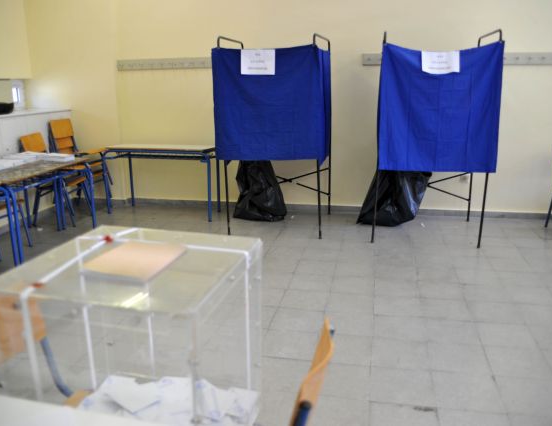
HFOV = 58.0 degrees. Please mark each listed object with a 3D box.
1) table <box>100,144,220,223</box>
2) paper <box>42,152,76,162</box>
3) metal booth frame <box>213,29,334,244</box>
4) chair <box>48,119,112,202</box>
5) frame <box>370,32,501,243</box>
[{"bbox_3d":[-1.298,-0.358,5.668,1.240,0.750,0.470,3,16,17],"label":"table"},{"bbox_3d":[-2.197,-0.560,5.059,0.300,0.045,0.210,6,17,25],"label":"paper"},{"bbox_3d":[0.040,-0.771,4.986,0.925,1.830,0.890,2,15,12],"label":"metal booth frame"},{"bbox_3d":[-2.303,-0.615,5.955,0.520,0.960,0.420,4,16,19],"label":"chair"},{"bbox_3d":[1.403,-0.691,4.623,0.950,1.810,0.890,1,15,10],"label":"frame"}]

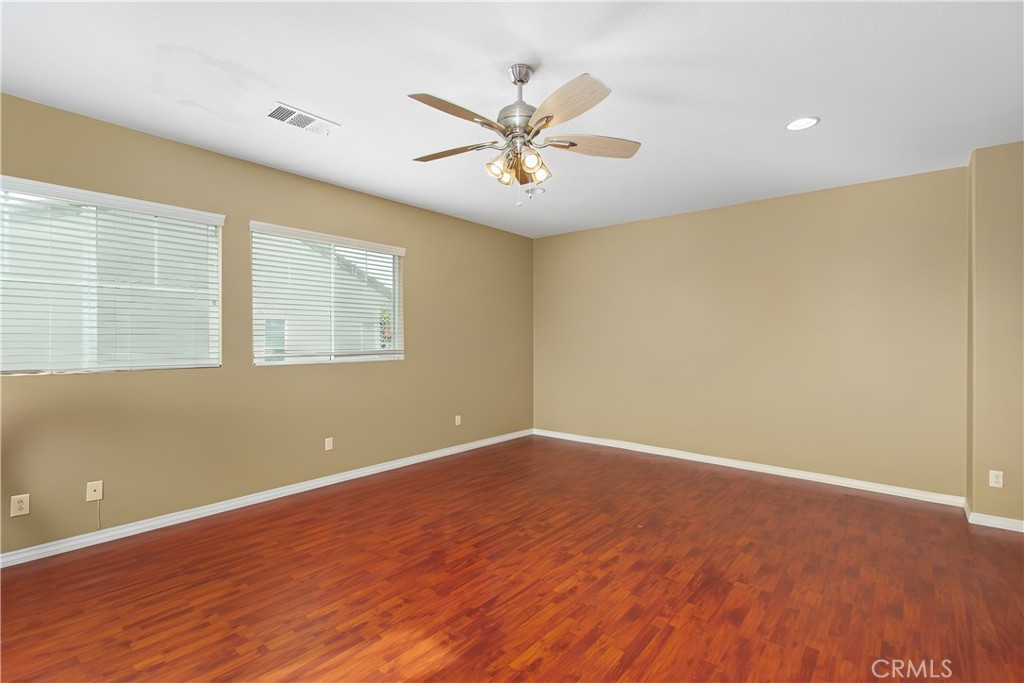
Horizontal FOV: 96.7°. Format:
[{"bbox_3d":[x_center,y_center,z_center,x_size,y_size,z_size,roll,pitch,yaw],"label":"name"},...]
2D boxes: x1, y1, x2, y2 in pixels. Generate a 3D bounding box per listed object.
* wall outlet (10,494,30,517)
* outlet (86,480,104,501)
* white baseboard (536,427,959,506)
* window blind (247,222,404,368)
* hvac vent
[{"bbox_3d":[-2.879,0.960,2.667,0.010,0.116,0.072,1,1,40],"label":"wall outlet"},{"bbox_3d":[-2.669,0.959,2.913,0.010,0.116,0.072,1,1,40],"label":"outlet"},{"bbox_3d":[1.949,1.260,5.010,4.333,0.081,0.016,1,1,40],"label":"white baseboard"},{"bbox_3d":[-1.605,-0.381,4.177,0.070,1.157,1.479,1,1,40],"label":"window blind"},{"bbox_3d":[-1.341,-1.410,2.918,0.233,0.018,0.402,1,1,40],"label":"hvac vent"}]

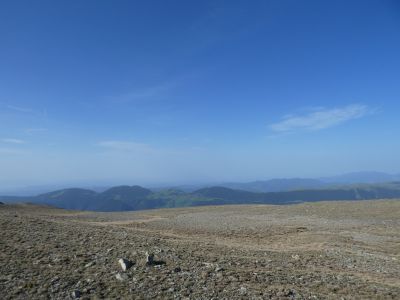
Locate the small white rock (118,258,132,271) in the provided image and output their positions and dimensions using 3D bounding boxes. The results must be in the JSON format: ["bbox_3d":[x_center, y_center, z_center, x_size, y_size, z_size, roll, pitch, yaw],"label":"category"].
[{"bbox_3d":[-1.500,2.312,5.600,0.250,0.200,0.200,0,-6,0],"label":"small white rock"}]

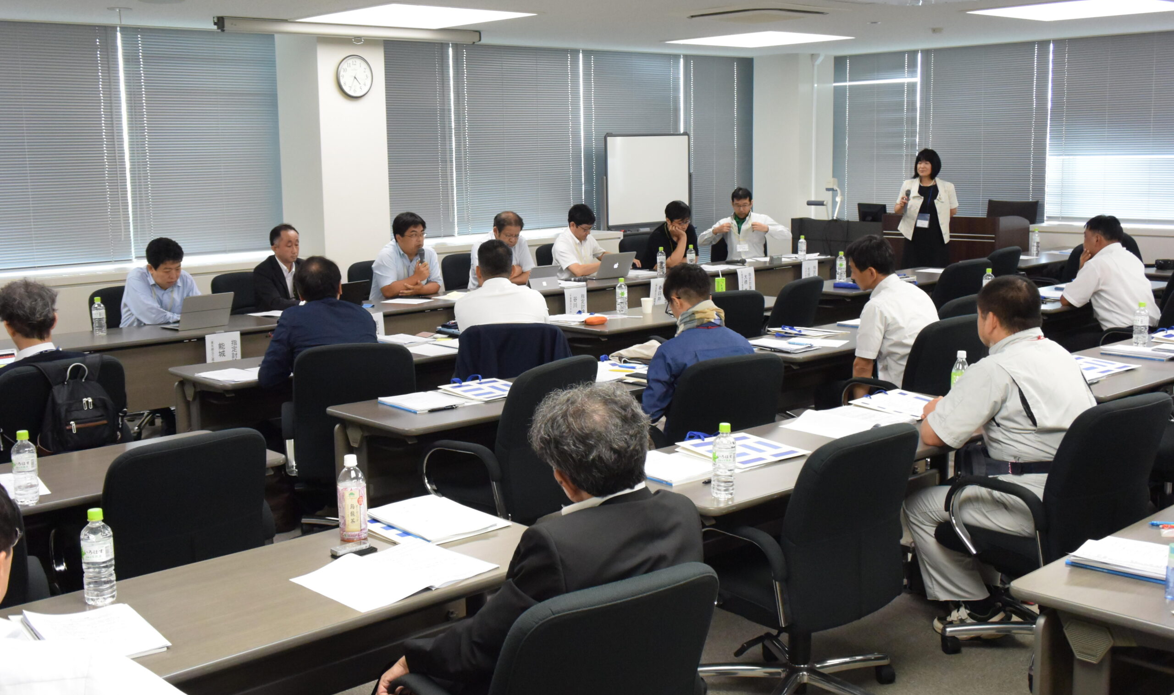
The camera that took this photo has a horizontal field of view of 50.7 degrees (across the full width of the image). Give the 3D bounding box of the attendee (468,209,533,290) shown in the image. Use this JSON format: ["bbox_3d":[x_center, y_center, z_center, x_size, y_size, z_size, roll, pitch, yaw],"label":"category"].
[{"bbox_3d":[-0.587,-0.372,9.159,0.520,1.250,0.760,-9,12,-41],"label":"attendee"}]

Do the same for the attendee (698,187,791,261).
[{"bbox_3d":[1.385,-0.738,11.014,0.780,1.320,0.720,-4,10,-18],"label":"attendee"}]

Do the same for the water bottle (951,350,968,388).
[{"bbox_3d":[1.365,0.117,4.542,0.067,0.210,0.067,2,10,17],"label":"water bottle"}]

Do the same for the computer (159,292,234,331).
[{"bbox_3d":[-2.288,-0.222,7.298,0.310,0.207,0.320,-9,12,-41],"label":"computer"}]

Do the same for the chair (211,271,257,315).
[{"bbox_3d":[-2.088,-0.013,8.097,0.620,0.930,0.630,-9,12,-42],"label":"chair"}]

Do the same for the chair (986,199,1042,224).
[{"bbox_3d":[3.772,-0.772,11.281,0.650,1.120,0.620,-9,12,-40],"label":"chair"}]

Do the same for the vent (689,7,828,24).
[{"bbox_3d":[1.227,-2.358,8.812,0.810,0.060,0.810,-9,12,-40],"label":"vent"}]

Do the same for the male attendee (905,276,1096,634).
[{"bbox_3d":[1.354,0.386,4.238,0.740,1.265,0.570,8,13,43],"label":"male attendee"}]

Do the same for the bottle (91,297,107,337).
[{"bbox_3d":[-2.698,-0.171,6.836,0.066,0.210,0.066,-9,12,-40],"label":"bottle"}]

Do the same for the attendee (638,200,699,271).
[{"bbox_3d":[0.734,-0.584,10.261,0.550,1.240,0.780,-10,13,-43],"label":"attendee"}]

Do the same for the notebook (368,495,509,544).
[{"bbox_3d":[-0.401,0.459,3.320,0.225,0.030,0.310,-9,12,-41],"label":"notebook"}]

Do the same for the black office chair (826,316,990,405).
[{"bbox_3d":[1.478,0.289,5.908,0.630,0.930,0.620,8,13,44],"label":"black office chair"}]

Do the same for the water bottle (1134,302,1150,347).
[{"bbox_3d":[2.724,-0.121,6.077,0.067,0.217,0.067,-9,12,-41],"label":"water bottle"}]

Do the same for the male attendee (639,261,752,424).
[{"bbox_3d":[0.392,0.261,5.123,0.540,1.240,0.780,-10,13,-43],"label":"male attendee"}]

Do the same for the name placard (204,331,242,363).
[{"bbox_3d":[-2.006,0.081,6.863,0.210,0.297,0.010,-9,12,-40],"label":"name placard"}]

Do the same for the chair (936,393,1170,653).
[{"bbox_3d":[1.438,0.599,4.015,0.620,0.900,0.630,-9,13,-42],"label":"chair"}]

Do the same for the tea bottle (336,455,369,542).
[{"bbox_3d":[-0.590,0.376,3.113,0.069,0.216,0.069,-3,10,-11],"label":"tea bottle"}]

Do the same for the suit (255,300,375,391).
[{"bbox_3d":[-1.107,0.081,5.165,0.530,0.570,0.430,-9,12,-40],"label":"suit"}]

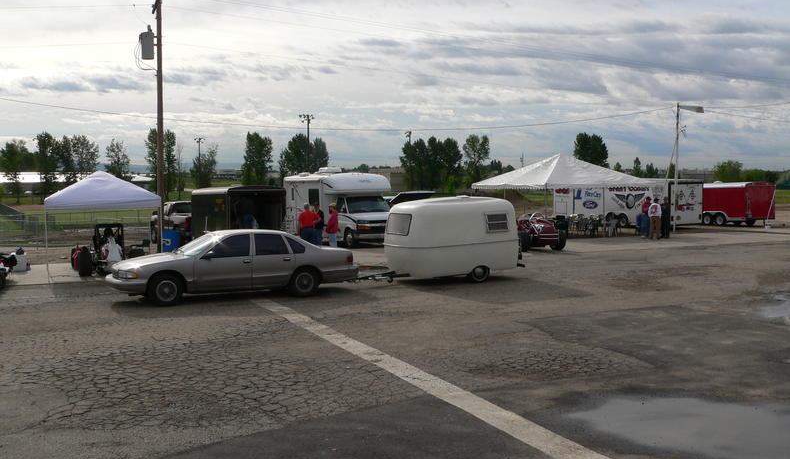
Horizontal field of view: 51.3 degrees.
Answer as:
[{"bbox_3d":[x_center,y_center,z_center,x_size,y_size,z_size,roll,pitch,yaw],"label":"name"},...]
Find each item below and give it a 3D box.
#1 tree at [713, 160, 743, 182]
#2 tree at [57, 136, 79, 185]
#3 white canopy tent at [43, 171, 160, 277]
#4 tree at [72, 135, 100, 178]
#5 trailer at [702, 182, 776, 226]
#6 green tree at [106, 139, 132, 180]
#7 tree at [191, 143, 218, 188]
[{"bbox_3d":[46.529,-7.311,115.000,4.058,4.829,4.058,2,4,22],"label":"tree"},{"bbox_3d":[-75.596,-15.202,189.464,5.000,12.600,5.000,0,3,0],"label":"tree"},{"bbox_3d":[-8.250,-0.235,23.100,2.950,2.760,2.950,-2,4,-23],"label":"white canopy tent"},{"bbox_3d":[-69.560,-14.731,184.481,6.200,12.300,6.200,0,3,0],"label":"tree"},{"bbox_3d":[19.106,-1.548,49.058,2.450,2.550,6.300,-1,4,-29],"label":"trailer"},{"bbox_3d":[-32.300,-7.170,96.000,3.154,7.041,3.154,-1,4,-19],"label":"green tree"},{"bbox_3d":[-43.965,-14.124,189.516,6.000,10.800,6.000,0,3,0],"label":"tree"}]

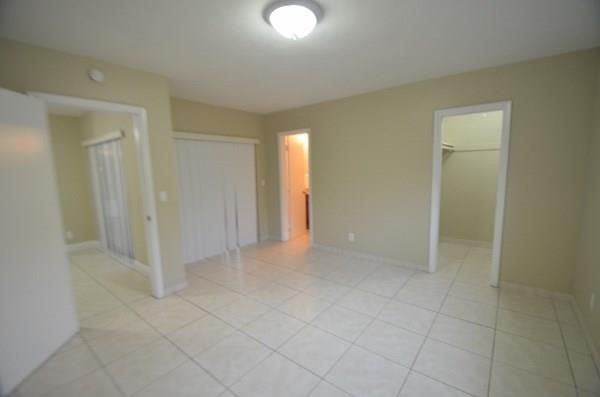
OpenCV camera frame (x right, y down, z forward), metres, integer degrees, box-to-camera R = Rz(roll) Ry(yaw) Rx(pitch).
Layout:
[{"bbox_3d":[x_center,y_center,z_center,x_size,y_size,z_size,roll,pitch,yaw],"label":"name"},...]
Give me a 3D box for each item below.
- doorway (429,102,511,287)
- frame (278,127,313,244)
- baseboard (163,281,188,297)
[{"bbox_3d":[2.059,-0.035,3.099,0.760,2.110,0.140,3,7,39],"label":"doorway"},{"bbox_3d":[-0.059,-0.170,4.881,0.795,2.158,0.140,3,7,39],"label":"frame"},{"bbox_3d":[-1.502,1.092,3.010,0.020,0.080,0.308,3,7,39],"label":"baseboard"}]

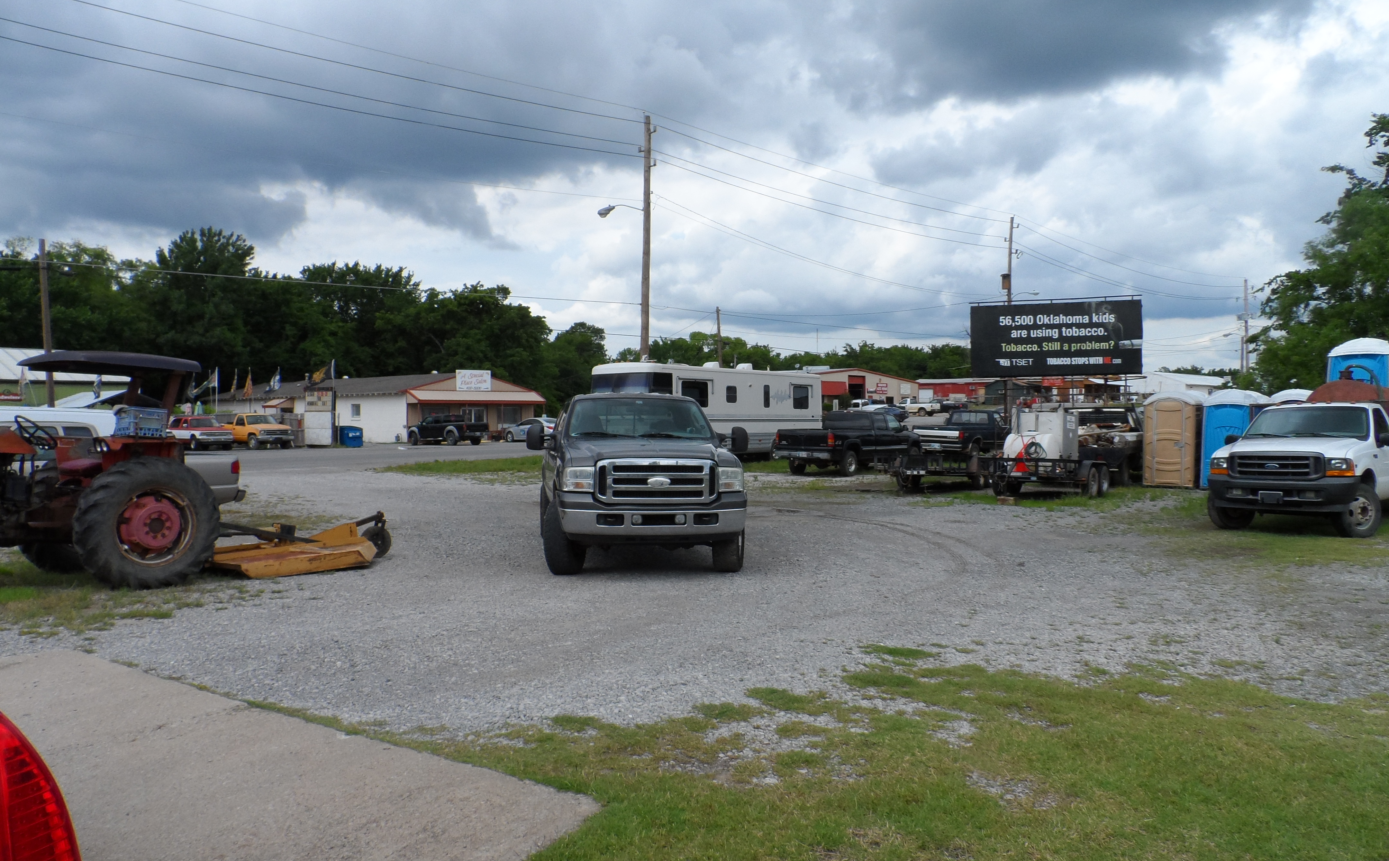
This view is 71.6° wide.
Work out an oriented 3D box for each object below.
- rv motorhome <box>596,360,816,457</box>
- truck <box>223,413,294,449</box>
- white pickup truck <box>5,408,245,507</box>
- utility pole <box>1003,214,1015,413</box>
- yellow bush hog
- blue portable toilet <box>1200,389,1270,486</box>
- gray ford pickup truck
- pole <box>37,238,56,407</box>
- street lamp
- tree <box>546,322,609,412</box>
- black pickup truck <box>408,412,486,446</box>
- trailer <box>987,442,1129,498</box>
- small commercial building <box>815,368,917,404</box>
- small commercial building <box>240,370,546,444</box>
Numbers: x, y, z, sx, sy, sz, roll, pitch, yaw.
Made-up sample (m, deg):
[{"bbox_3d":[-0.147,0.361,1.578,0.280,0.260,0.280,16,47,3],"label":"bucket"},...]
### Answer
[{"bbox_3d":[0.746,-0.596,32.795,2.470,3.250,9.200,1,1,40],"label":"rv motorhome"},{"bbox_3d":[-22.882,0.020,49.699,5.200,1.820,1.950,1,1,40],"label":"truck"},{"bbox_3d":[-9.973,0.669,15.387,5.100,1.630,1.750,0,1,-26],"label":"white pickup truck"},{"bbox_3d":[17.116,-5.322,52.120,0.650,12.400,0.600,-1,1,-44],"label":"utility pole"},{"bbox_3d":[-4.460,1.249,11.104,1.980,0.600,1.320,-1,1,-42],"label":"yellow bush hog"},{"bbox_3d":[13.044,0.175,23.268,1.120,2.310,1.200,1,1,43],"label":"blue portable toilet"},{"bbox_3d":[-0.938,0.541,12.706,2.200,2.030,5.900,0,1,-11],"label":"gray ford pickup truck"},{"bbox_3d":[-22.118,-2.667,32.961,0.270,7.720,0.270,-4,1,-44],"label":"pole"},{"bbox_3d":[-2.499,-5.046,35.214,0.450,12.400,3.100,-1,1,-44],"label":"street lamp"},{"bbox_3d":[-11.549,-5.389,97.928,7.500,10.600,7.500,1,1,0],"label":"tree"},{"bbox_3d":[-13.306,-0.069,52.208,5.000,1.700,1.830,1,1,39],"label":"black pickup truck"},{"bbox_3d":[7.570,0.905,21.128,2.150,0.950,4.600,1,1,38],"label":"trailer"},{"bbox_3d":[12.141,-4.172,107.845,20.000,5.100,16.000,0,1,-38],"label":"small commercial building"},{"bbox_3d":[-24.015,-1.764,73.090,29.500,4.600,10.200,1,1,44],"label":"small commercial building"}]

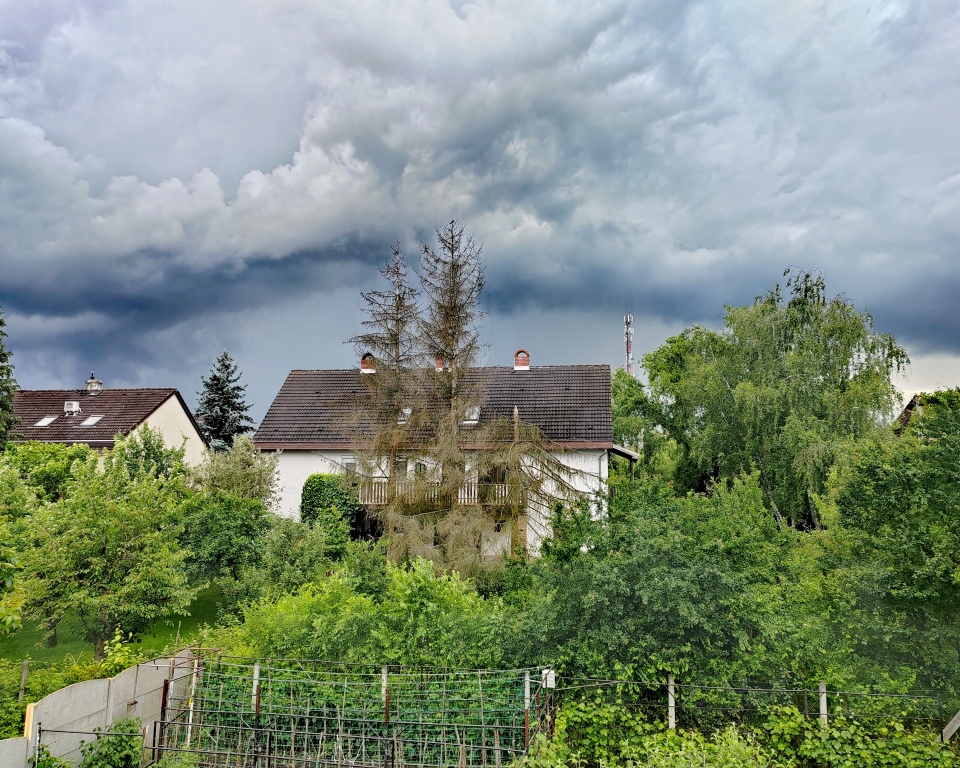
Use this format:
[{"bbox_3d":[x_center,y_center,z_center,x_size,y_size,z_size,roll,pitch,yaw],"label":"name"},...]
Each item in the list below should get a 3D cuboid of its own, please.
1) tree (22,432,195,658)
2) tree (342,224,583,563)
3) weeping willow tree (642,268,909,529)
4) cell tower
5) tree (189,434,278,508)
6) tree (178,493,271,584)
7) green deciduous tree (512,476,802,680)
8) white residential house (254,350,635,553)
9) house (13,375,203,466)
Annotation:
[{"bbox_3d":[-9.578,4.254,20.577,4.432,6.022,4.500,0,-9,0],"label":"tree"},{"bbox_3d":[-0.570,0.488,33.833,9.993,15.324,6.500,0,-9,0],"label":"tree"},{"bbox_3d":[14.379,1.543,38.748,12.954,14.811,11.000,0,-9,0],"label":"weeping willow tree"},{"bbox_3d":[41.179,1.695,220.575,3.000,43.400,3.000,-1,-5,10],"label":"cell tower"},{"bbox_3d":[-9.990,5.040,32.094,3.641,6.035,3.700,0,-9,0],"label":"tree"},{"bbox_3d":[-9.302,5.950,28.915,3.262,3.862,3.400,0,-9,0],"label":"tree"},{"bbox_3d":[4.027,4.659,18.304,6.382,5.142,5.500,0,-9,0],"label":"green deciduous tree"},{"bbox_3d":[-1.681,4.024,44.243,18.800,11.250,10.000,-1,-9,8],"label":"white residential house"},{"bbox_3d":[-23.380,4.626,46.490,11.200,10.300,10.400,-1,-9,8],"label":"house"}]

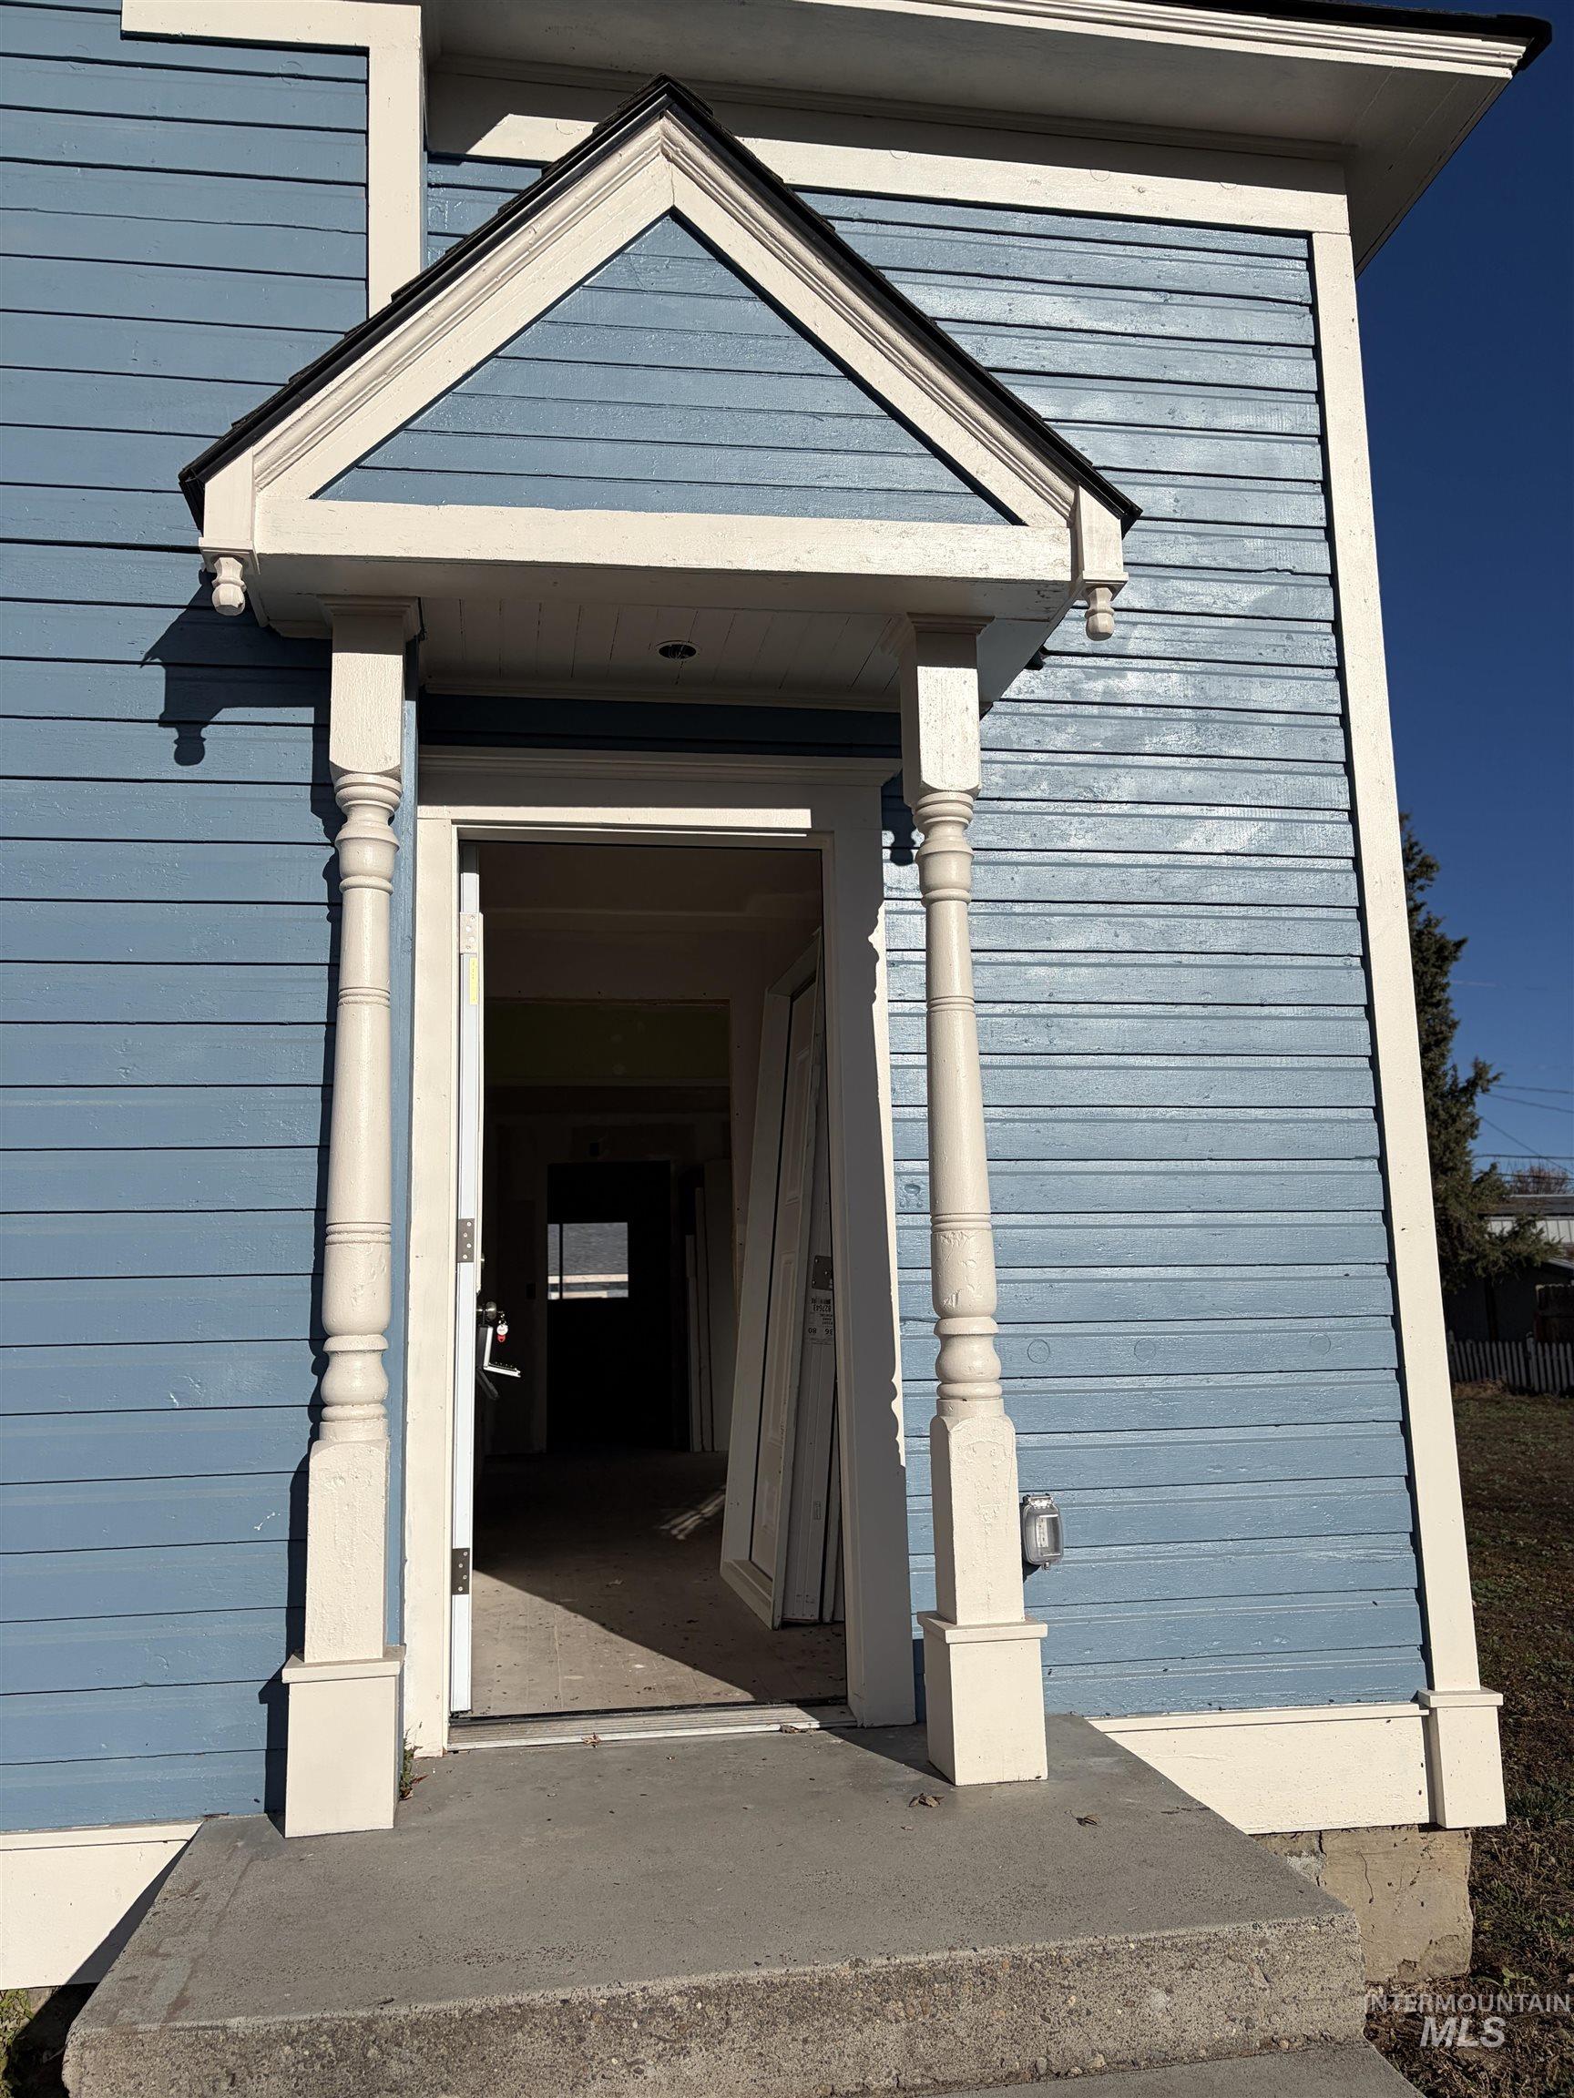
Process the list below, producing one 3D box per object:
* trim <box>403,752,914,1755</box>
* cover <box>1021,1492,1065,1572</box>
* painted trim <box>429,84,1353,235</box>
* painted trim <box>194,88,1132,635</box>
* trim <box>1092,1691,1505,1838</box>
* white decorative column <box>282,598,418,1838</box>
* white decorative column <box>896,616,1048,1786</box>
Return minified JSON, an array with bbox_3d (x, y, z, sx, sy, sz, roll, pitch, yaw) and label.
[{"bbox_3d":[-0.287,0.410,3.741,1.175,2.307,0.164,0,-9,-8],"label":"trim"},{"bbox_3d":[0.603,1.131,3.713,0.078,0.160,0.067,0,-9,-8],"label":"cover"},{"bbox_3d":[0.330,-2.417,4.278,2.527,0.235,0.045,0,-9,-8],"label":"painted trim"},{"bbox_3d":[-0.274,-1.382,3.604,1.915,1.194,0.813,0,-9,-8],"label":"painted trim"},{"bbox_3d":[1.194,1.685,3.701,1.022,0.304,0.104,0,-9,-8],"label":"trim"},{"bbox_3d":[-0.868,0.260,3.210,0.214,2.456,0.201,0,-9,-8],"label":"white decorative column"},{"bbox_3d":[0.391,0.271,3.433,0.210,2.456,0.209,0,-9,-8],"label":"white decorative column"}]

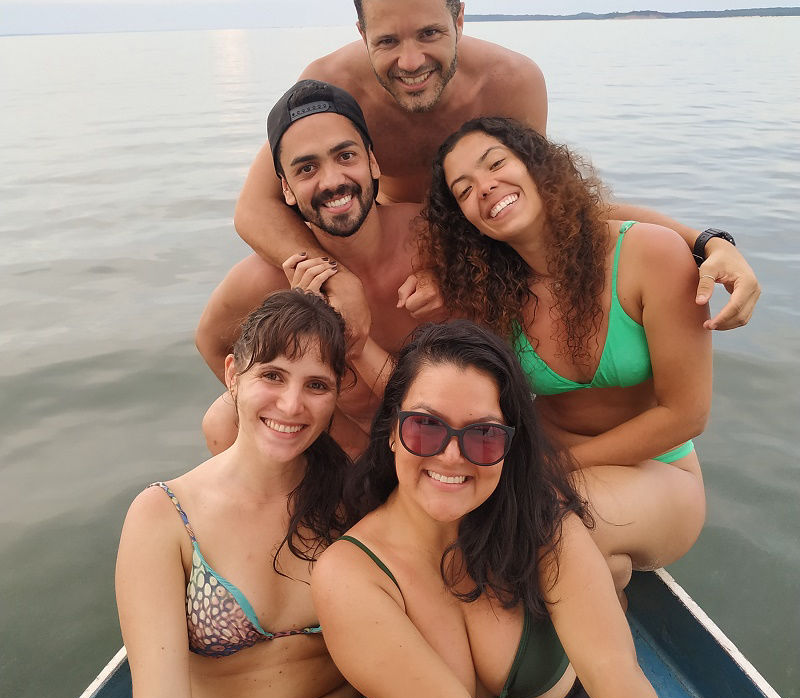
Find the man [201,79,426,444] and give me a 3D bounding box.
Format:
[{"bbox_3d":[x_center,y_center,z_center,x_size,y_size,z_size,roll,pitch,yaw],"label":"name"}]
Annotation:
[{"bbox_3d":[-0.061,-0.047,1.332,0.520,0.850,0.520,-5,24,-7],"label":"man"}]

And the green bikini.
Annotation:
[{"bbox_3d":[0.350,0.002,1.325,0.340,0.490,0.270,4,24,11],"label":"green bikini"}]

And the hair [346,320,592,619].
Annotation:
[{"bbox_3d":[0.088,0.126,0.929,0.290,0.370,0.250,-1,24,0],"label":"hair"}]

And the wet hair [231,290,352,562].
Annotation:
[{"bbox_3d":[-0.158,0.103,1.070,0.190,0.410,0.220,-7,24,-13],"label":"wet hair"}]

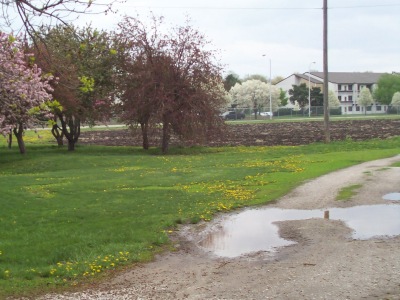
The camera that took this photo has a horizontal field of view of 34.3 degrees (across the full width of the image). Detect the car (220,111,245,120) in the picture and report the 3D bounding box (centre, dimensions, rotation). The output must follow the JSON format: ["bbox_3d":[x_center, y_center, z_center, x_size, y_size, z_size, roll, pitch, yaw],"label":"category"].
[{"bbox_3d":[5.570,-5.870,111.000,4.450,1.480,1.780,-3,4,-31],"label":"car"}]

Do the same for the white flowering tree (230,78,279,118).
[{"bbox_3d":[9.740,-9.060,115.000,9.200,7.300,8.600,-1,4,0],"label":"white flowering tree"}]

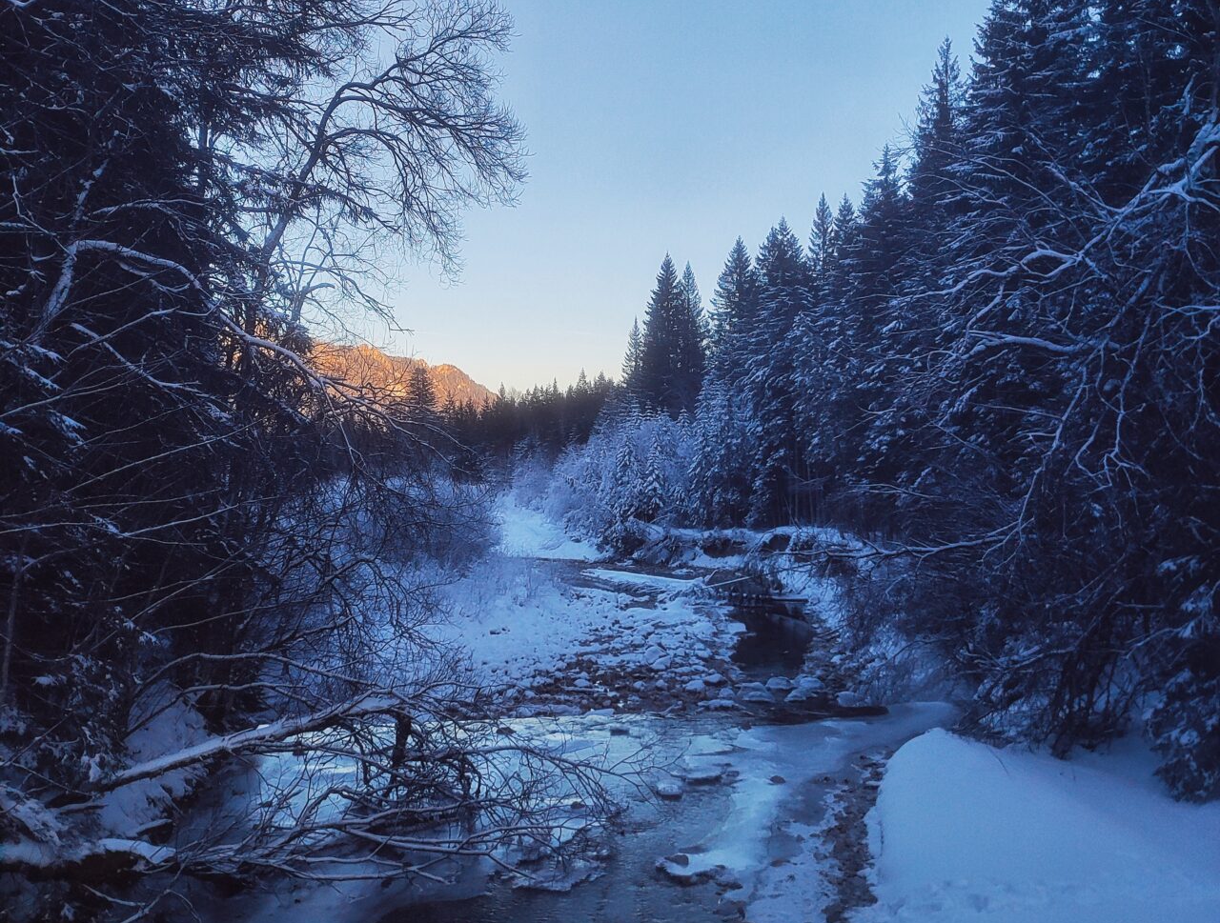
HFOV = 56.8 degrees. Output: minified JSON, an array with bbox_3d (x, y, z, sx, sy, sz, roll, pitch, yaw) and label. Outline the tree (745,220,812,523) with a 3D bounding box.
[{"bbox_3d":[7.315,-3.892,49.000,3.100,13.200,3.100,0,0,0],"label":"tree"}]

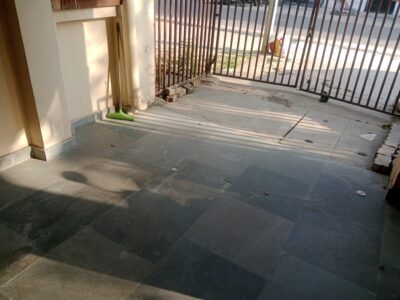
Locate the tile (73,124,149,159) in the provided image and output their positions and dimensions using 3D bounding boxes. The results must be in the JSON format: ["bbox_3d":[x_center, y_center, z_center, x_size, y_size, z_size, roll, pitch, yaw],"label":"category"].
[{"bbox_3d":[-1.073,-0.104,3.217,0.631,0.020,0.623,20,32,25],"label":"tile"}]

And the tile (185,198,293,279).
[{"bbox_3d":[0.303,0.584,2.173,0.608,0.020,0.616,20,32,25],"label":"tile"}]

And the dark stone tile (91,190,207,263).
[{"bbox_3d":[-0.370,0.515,2.196,0.602,0.020,0.595,20,32,25],"label":"dark stone tile"}]

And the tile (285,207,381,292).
[{"bbox_3d":[0.949,0.664,2.127,0.581,0.020,0.601,20,32,25],"label":"tile"}]

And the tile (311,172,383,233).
[{"bbox_3d":[1.260,0.438,2.587,0.581,0.020,0.598,20,32,25],"label":"tile"}]

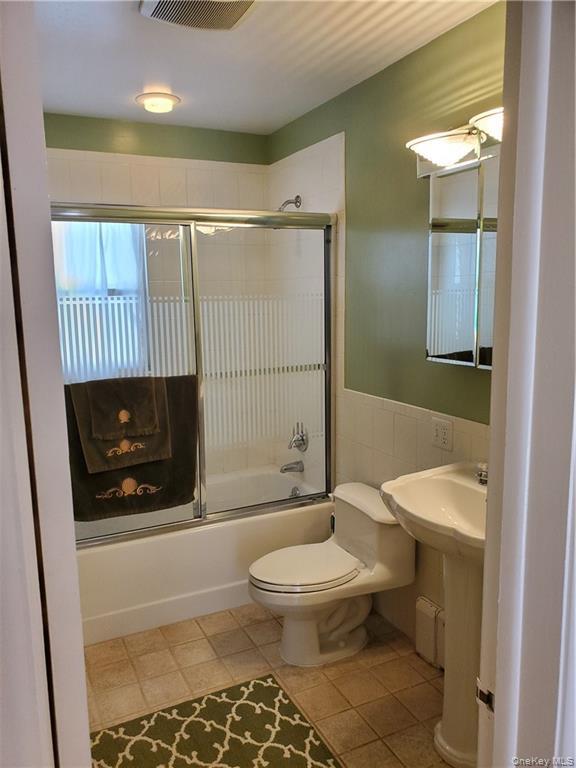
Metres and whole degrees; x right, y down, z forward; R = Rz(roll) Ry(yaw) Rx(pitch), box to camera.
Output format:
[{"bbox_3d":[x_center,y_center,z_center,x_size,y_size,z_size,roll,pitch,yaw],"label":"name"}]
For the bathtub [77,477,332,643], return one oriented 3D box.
[{"bbox_3d":[-0.583,0.840,3.064,1.524,0.451,0.765,-6,10,-26],"label":"bathtub"}]

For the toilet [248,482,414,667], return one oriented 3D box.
[{"bbox_3d":[0.149,0.818,2.440,0.660,0.600,0.450,-5,10,-26],"label":"toilet"}]

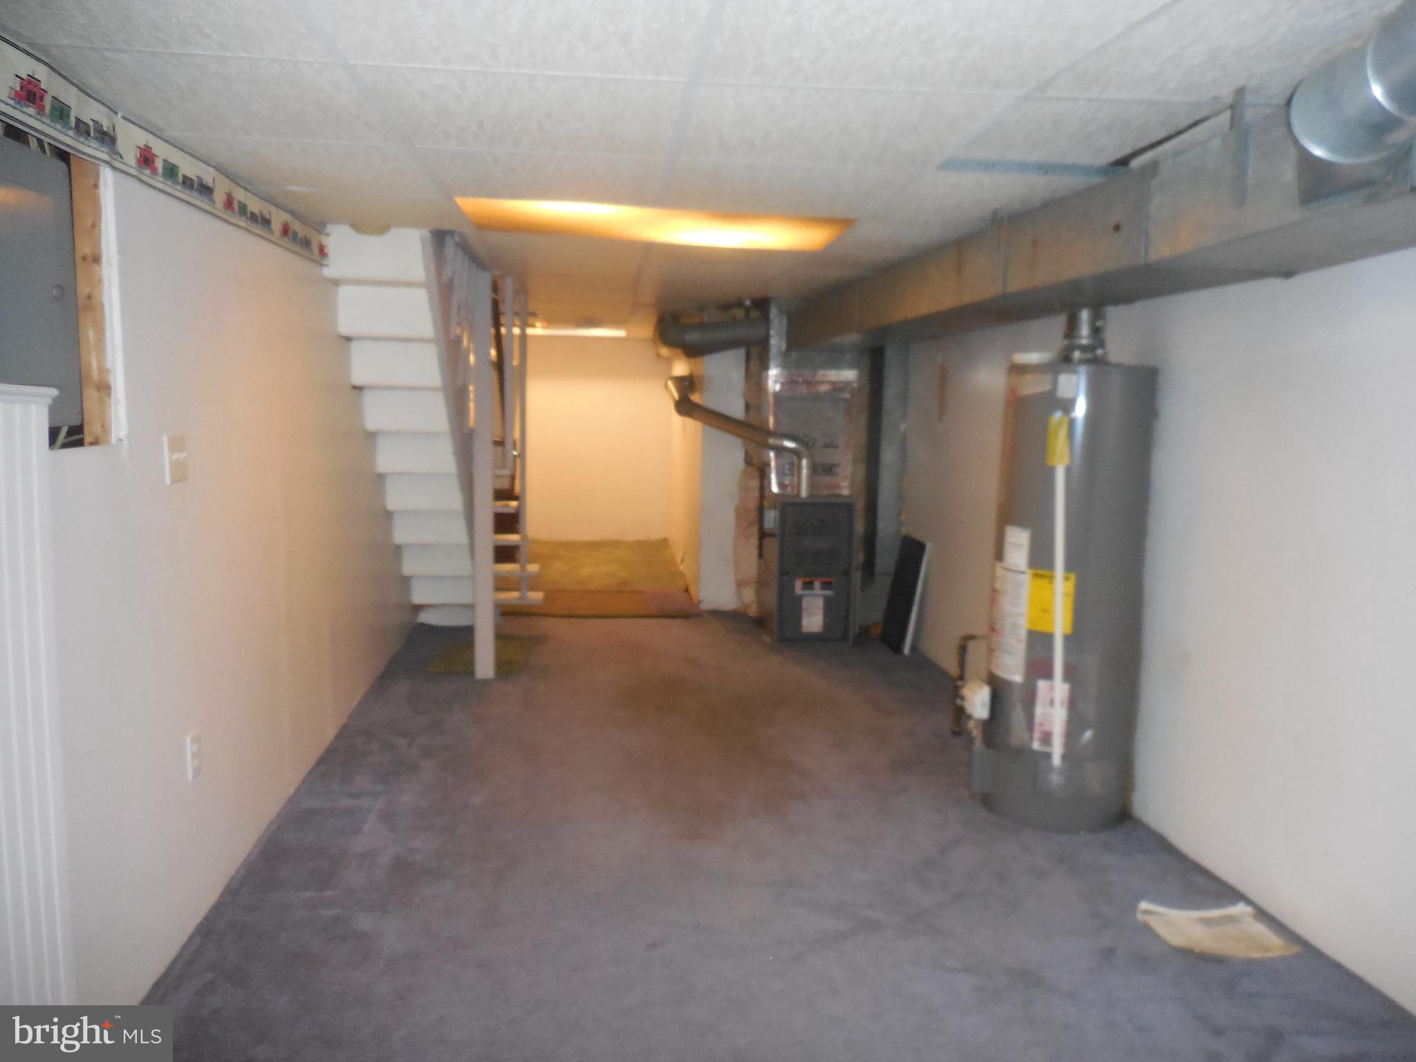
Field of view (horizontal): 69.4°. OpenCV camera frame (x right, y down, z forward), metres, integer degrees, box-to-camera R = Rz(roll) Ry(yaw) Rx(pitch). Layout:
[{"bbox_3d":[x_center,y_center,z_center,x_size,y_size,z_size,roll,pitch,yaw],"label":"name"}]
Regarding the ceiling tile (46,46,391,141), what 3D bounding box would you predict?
[{"bbox_3d":[-0.921,-0.861,2.032,0.560,0.025,0.600,0,7,-6],"label":"ceiling tile"}]

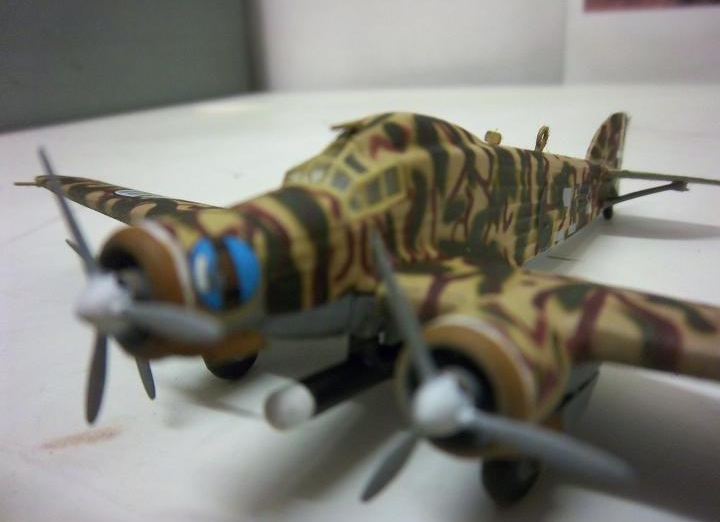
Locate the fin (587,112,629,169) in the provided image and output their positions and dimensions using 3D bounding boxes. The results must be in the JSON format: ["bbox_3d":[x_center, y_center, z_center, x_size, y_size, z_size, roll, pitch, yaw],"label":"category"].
[{"bbox_3d":[0.092,-0.044,0.216,0.004,0.021,0.043,12,19,37],"label":"fin"}]

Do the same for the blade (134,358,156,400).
[{"bbox_3d":[-0.042,0.018,0.111,0.003,0.017,0.002,-8,7,29],"label":"blade"}]

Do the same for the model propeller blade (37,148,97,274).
[{"bbox_3d":[-0.037,-0.007,0.072,0.002,0.017,0.003,-21,-10,-38],"label":"model propeller blade"}]

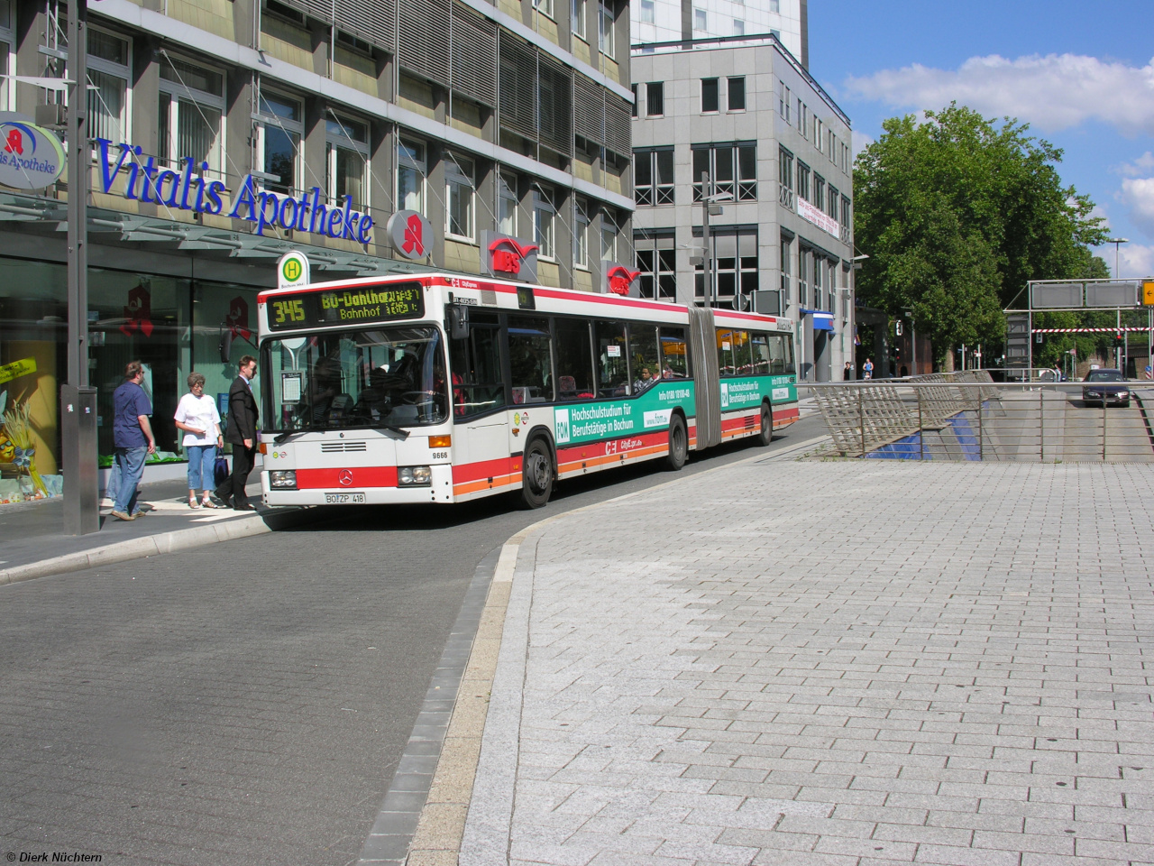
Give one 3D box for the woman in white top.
[{"bbox_3d":[-4.597,0.071,14.150,0.580,1.640,0.420,-2,4,-23],"label":"woman in white top"}]

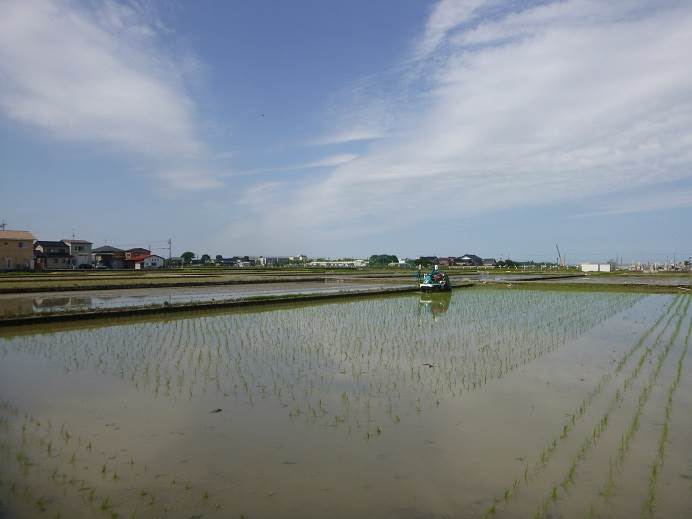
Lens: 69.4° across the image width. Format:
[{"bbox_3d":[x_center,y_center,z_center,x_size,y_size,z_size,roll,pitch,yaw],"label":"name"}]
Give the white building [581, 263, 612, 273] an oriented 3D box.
[{"bbox_3d":[94.226,3.291,188.000,9.800,2.900,3.000,0,-1,37],"label":"white building"}]

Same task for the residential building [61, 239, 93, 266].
[{"bbox_3d":[-68.892,-1.306,128.000,6.800,7.300,5.800,0,-1,37],"label":"residential building"}]

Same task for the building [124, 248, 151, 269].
[{"bbox_3d":[-74.149,-0.356,178.000,7.000,7.200,7.600,0,-1,37],"label":"building"}]

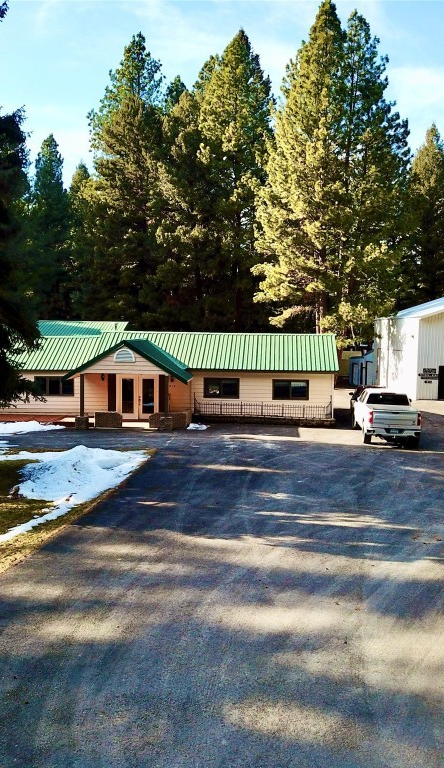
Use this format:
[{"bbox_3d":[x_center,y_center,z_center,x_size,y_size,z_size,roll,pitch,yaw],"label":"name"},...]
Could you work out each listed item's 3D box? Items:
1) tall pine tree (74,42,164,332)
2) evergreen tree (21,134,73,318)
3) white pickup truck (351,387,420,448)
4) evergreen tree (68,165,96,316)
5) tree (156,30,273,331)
[{"bbox_3d":[-7.563,-13.490,59.022,7.400,25.700,7.400,1,5,0],"label":"tall pine tree"},{"bbox_3d":[-15.179,-11.208,67.386,4.770,20.870,4.770,1,4,0],"label":"evergreen tree"},{"bbox_3d":[6.620,1.176,31.100,2.070,1.920,5.880,1,5,5],"label":"white pickup truck"},{"bbox_3d":[-12.696,-10.357,69.449,3.640,18.950,3.640,1,4,0],"label":"evergreen tree"},{"bbox_3d":[-0.282,-12.780,56.065,8.300,25.030,8.300,1,5,0],"label":"tree"}]

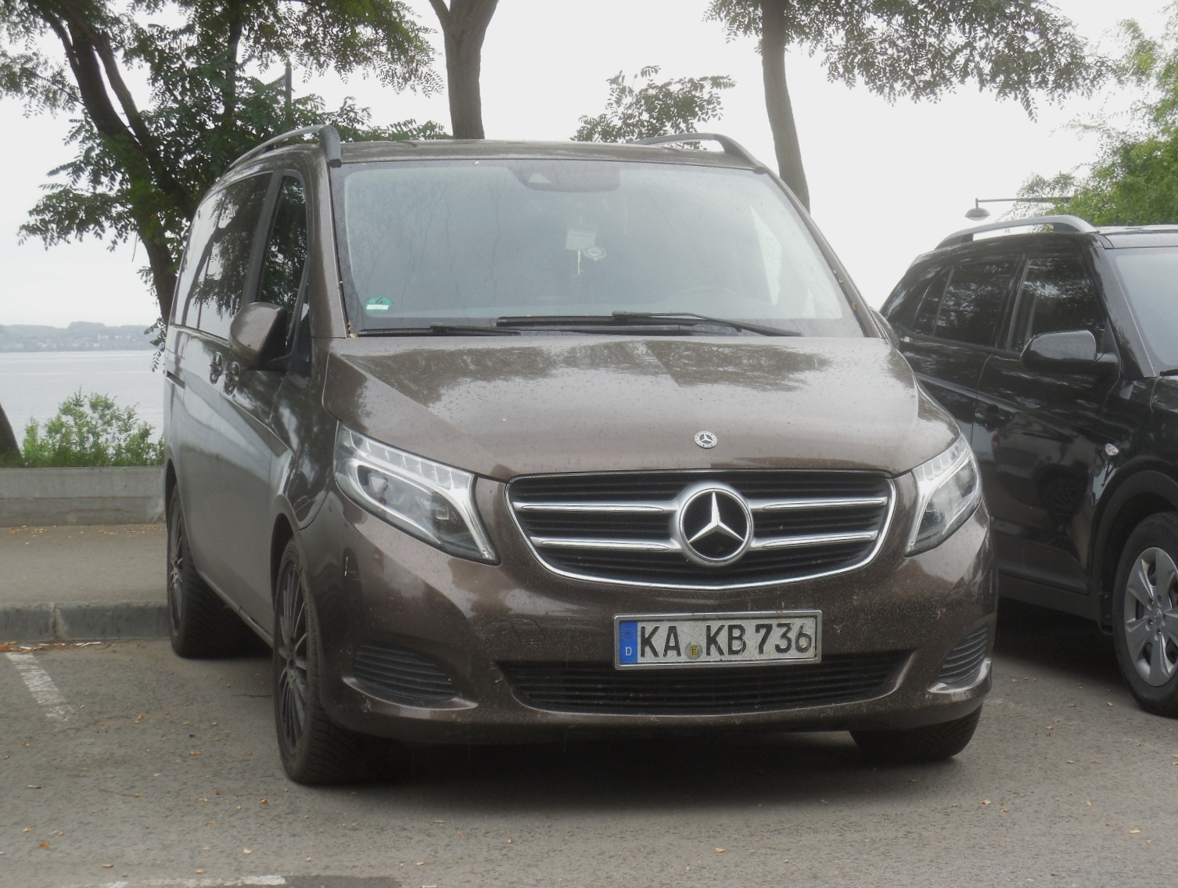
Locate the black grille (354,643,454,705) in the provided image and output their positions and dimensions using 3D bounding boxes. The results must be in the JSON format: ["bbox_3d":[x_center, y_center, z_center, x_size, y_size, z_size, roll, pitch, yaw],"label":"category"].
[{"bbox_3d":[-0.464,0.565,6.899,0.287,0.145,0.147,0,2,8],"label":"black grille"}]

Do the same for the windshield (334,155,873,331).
[{"bbox_3d":[-0.004,-0.569,8.063,1.520,0.110,0.987,0,38,-14],"label":"windshield"}]

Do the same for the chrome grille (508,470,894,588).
[{"bbox_3d":[0.301,0.215,6.897,1.020,0.285,0.130,0,2,-14],"label":"chrome grille"}]

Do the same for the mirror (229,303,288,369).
[{"bbox_3d":[-0.968,-0.315,7.985,0.180,0.190,0.200,0,2,1],"label":"mirror"}]

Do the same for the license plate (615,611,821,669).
[{"bbox_3d":[0.322,0.483,6.823,0.530,0.130,0.020,0,2,-14],"label":"license plate"}]

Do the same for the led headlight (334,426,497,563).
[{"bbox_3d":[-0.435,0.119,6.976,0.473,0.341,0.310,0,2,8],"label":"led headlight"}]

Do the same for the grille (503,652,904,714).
[{"bbox_3d":[0.309,0.601,6.880,1.050,0.145,0.110,0,2,-14],"label":"grille"}]

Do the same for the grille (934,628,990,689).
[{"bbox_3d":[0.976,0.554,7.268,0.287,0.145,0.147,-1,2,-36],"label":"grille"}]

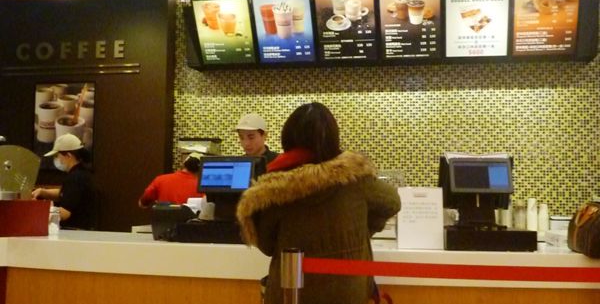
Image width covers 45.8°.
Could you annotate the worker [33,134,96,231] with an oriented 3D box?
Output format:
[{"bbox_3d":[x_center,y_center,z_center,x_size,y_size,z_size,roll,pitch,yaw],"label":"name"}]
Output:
[{"bbox_3d":[-1.570,0.655,4.700,0.460,1.560,0.480,1,-2,-15],"label":"worker"}]

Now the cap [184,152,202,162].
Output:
[{"bbox_3d":[-0.675,0.055,4.700,0.180,0.130,0.260,4,-24,9],"label":"cap"}]

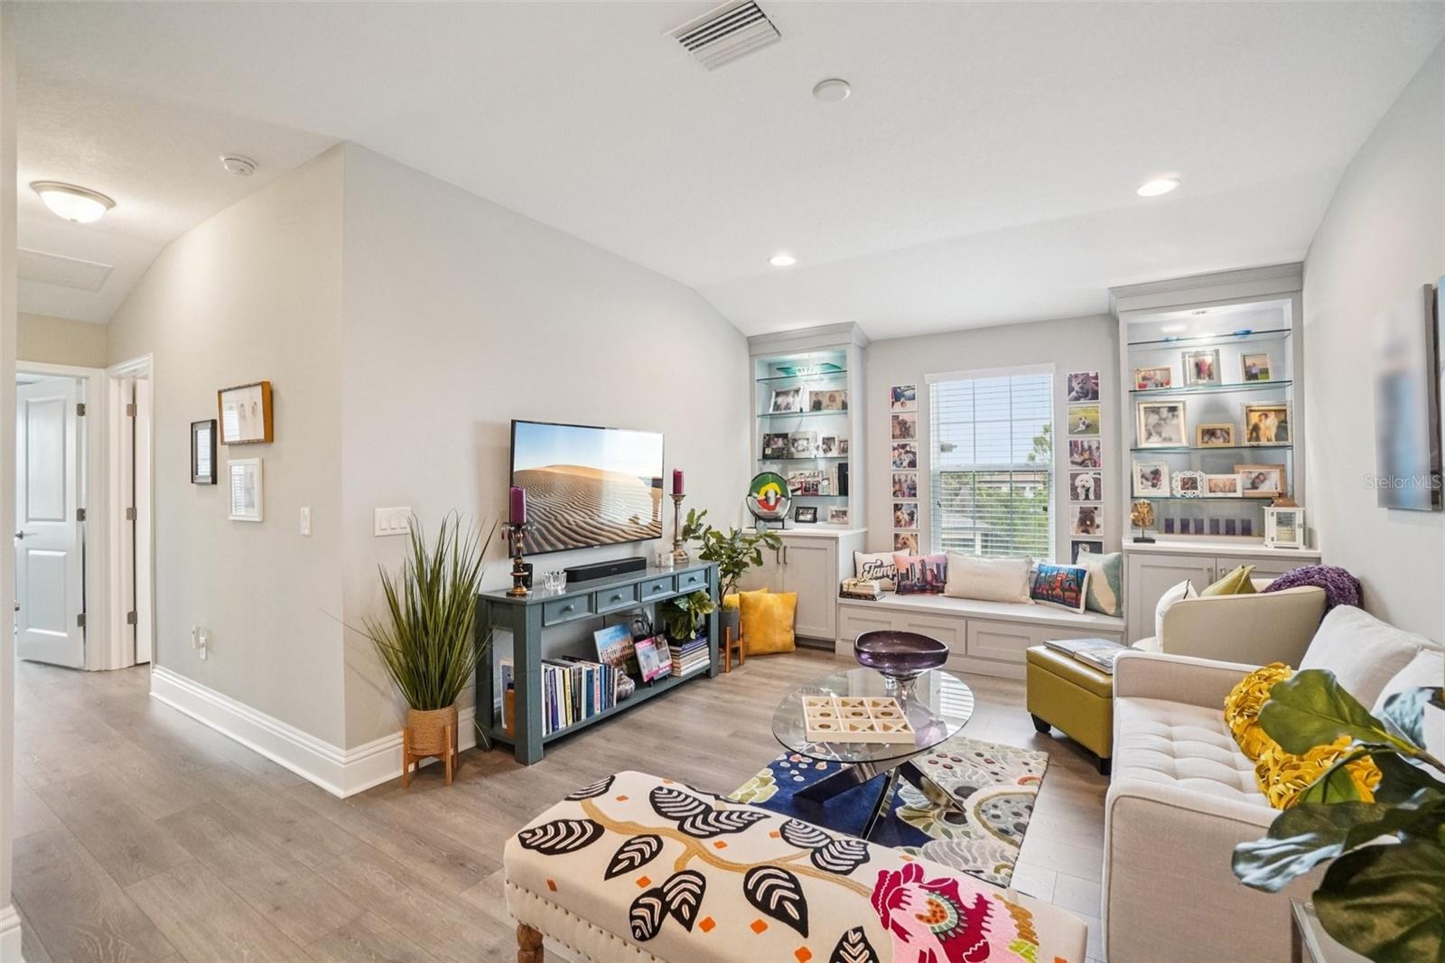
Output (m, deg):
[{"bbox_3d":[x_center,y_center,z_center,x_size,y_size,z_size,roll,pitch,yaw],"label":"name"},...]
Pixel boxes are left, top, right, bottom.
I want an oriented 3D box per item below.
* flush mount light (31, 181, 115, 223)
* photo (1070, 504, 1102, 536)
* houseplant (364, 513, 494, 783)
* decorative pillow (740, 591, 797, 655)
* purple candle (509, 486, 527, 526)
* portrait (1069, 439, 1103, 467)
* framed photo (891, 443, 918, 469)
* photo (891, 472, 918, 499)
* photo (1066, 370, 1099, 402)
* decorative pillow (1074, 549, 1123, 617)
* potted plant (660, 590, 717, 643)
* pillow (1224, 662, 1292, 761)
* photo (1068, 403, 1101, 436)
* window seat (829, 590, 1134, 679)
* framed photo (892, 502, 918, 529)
[{"bbox_3d":[-3.159,-1.333,2.934,0.285,0.120,0.285,0,0,32],"label":"flush mount light"},{"bbox_3d":[2.590,0.279,4.278,0.210,0.215,0.020,0,0,32],"label":"photo"},{"bbox_3d":[-1.275,0.735,2.640,0.480,1.180,0.550,0,0,33],"label":"houseplant"},{"bbox_3d":[0.357,1.105,4.700,0.430,0.450,0.140,0,-17,-5],"label":"decorative pillow"},{"bbox_3d":[-1.023,0.121,3.013,0.076,0.190,0.076,0,0,32],"label":"purple candle"},{"bbox_3d":[2.607,-0.200,4.325,0.210,0.210,0.022,0,0,32],"label":"portrait"},{"bbox_3d":[1.502,-0.209,4.961,0.213,0.215,0.020,0,0,32],"label":"framed photo"},{"bbox_3d":[1.493,0.030,4.921,0.215,0.215,0.022,0,0,33],"label":"photo"},{"bbox_3d":[2.543,-0.662,4.239,0.215,0.215,0.022,0,0,33],"label":"photo"},{"bbox_3d":[2.558,0.675,4.115,0.130,0.420,0.410,11,-3,-13],"label":"decorative pillow"},{"bbox_3d":[-0.228,0.890,3.989,0.310,0.310,0.330,0,0,32],"label":"potted plant"},{"bbox_3d":[1.793,0.707,1.913,0.150,0.350,0.400,38,19,27],"label":"pillow"},{"bbox_3d":[2.547,-0.431,4.236,0.215,0.215,0.022,0,0,33],"label":"photo"},{"bbox_3d":[1.847,1.100,4.443,1.848,0.440,0.630,0,0,32],"label":"window seat"},{"bbox_3d":[1.518,0.283,5.008,0.210,0.212,0.022,0,0,32],"label":"framed photo"}]

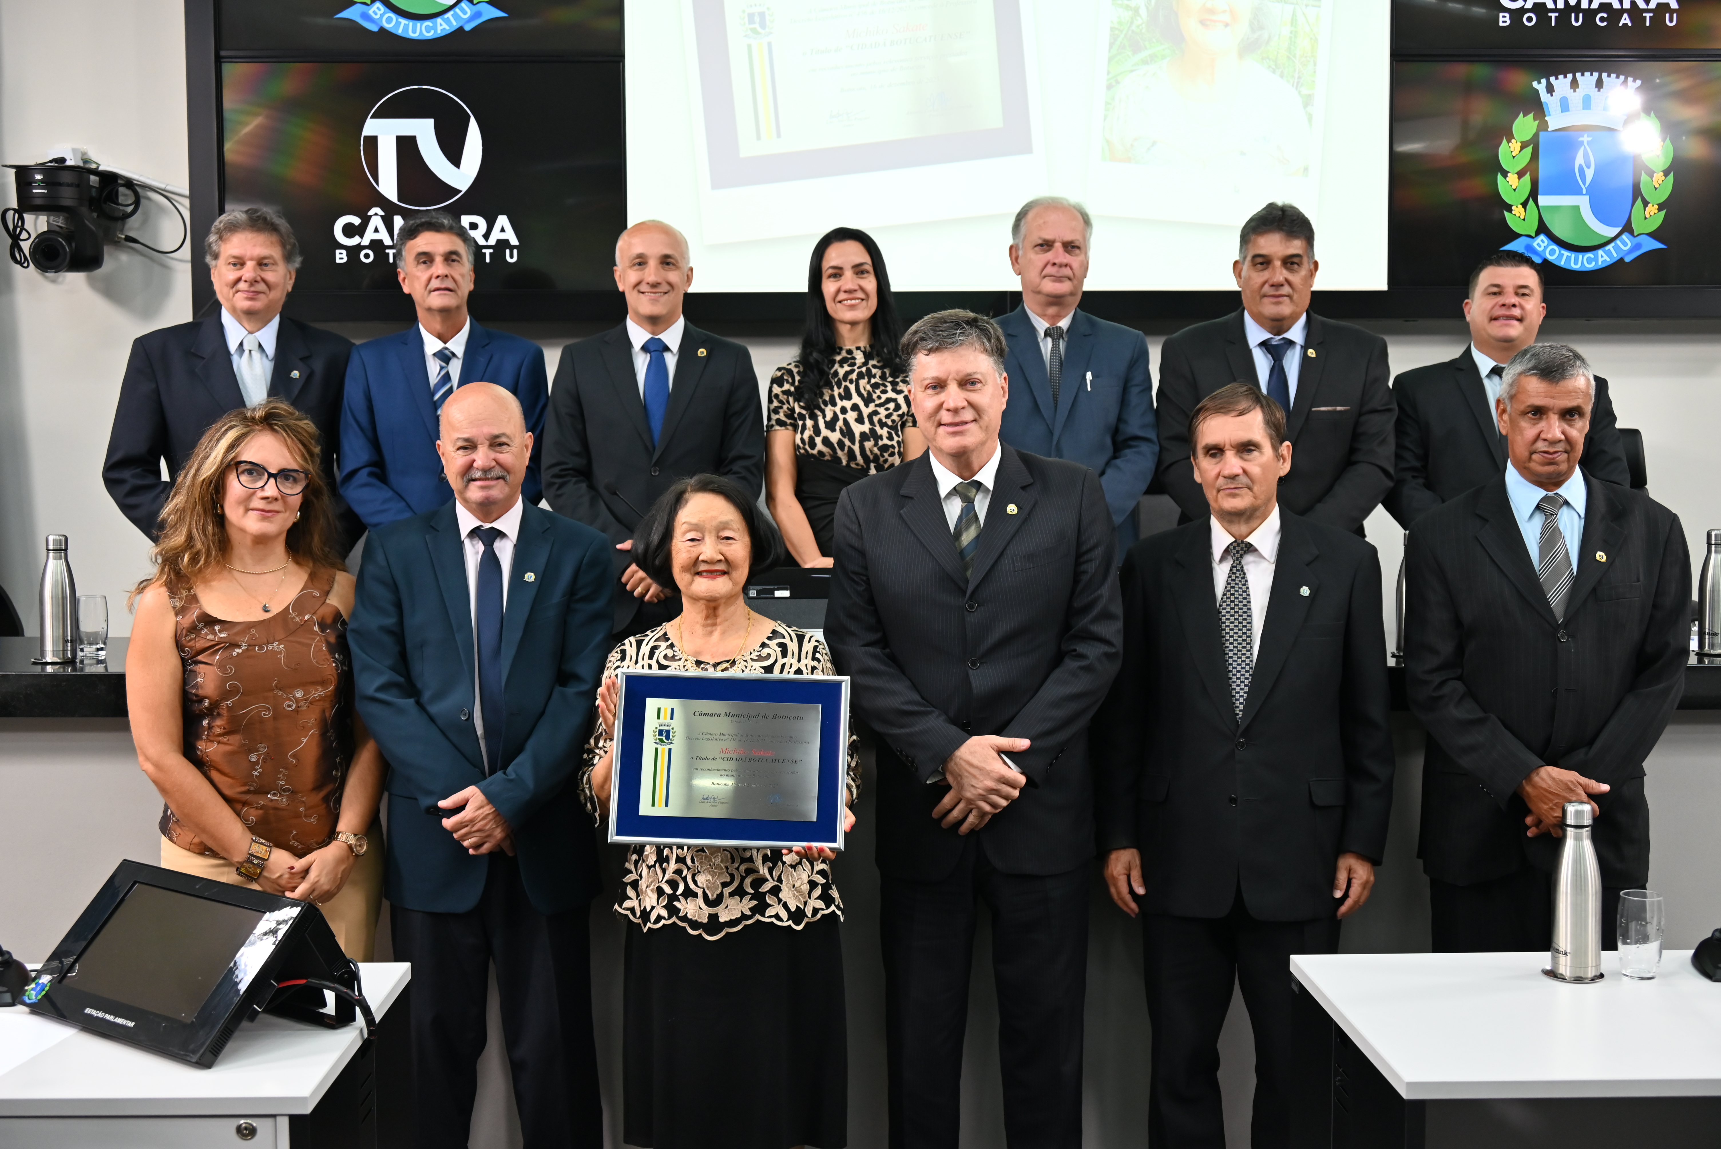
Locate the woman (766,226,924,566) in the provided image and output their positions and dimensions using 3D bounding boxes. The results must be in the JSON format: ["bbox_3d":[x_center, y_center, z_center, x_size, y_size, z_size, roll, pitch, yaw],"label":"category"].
[{"bbox_3d":[-0.025,0.036,4.598,0.420,1.691,0.340,0,4,-2],"label":"woman"}]

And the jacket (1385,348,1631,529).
[{"bbox_3d":[1.522,-0.161,4.645,0.570,0.760,0.310,1,4,18],"label":"jacket"}]

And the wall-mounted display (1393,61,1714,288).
[{"bbox_3d":[1.989,-1.101,5.408,1.100,0.635,0.070,0,4,-2],"label":"wall-mounted display"}]

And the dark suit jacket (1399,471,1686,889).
[{"bbox_3d":[1.194,0.191,3.426,0.495,0.726,0.350,0,4,8],"label":"dark suit jacket"}]

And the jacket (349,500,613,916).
[{"bbox_3d":[-0.698,0.241,3.645,0.485,0.750,0.310,-1,4,-7],"label":"jacket"}]

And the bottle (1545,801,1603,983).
[{"bbox_3d":[1.072,0.471,2.932,0.075,0.257,0.075,0,4,0],"label":"bottle"}]

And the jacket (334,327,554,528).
[{"bbox_3d":[-0.966,-0.216,4.587,0.488,0.750,0.340,-1,4,-8],"label":"jacket"}]

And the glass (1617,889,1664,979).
[{"bbox_3d":[1.150,0.531,2.889,0.069,0.119,0.069,0,4,-1],"label":"glass"}]

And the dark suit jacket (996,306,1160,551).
[{"bbox_3d":[0.446,-0.248,4.625,0.530,0.770,0.300,0,4,3],"label":"dark suit jacket"}]

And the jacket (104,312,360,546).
[{"bbox_3d":[-1.454,-0.230,4.605,0.610,0.770,0.320,-1,4,-13],"label":"jacket"}]

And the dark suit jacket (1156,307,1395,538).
[{"bbox_3d":[0.976,-0.239,4.625,0.565,0.770,0.310,0,4,10],"label":"dark suit jacket"}]

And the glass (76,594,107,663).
[{"bbox_3d":[-1.520,0.106,3.881,0.067,0.123,0.067,0,4,-1],"label":"glass"}]

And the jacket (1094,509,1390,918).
[{"bbox_3d":[0.716,0.256,3.664,0.540,0.740,0.290,0,4,8],"label":"jacket"}]

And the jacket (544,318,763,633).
[{"bbox_3d":[-0.482,-0.214,4.595,0.520,0.750,0.340,-1,4,-6],"label":"jacket"}]

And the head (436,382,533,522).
[{"bbox_3d":[-0.677,-0.222,3.530,0.175,0.250,0.215,-1,4,-7],"label":"head"}]

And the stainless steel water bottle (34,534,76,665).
[{"bbox_3d":[-1.647,0.050,4.011,0.075,0.257,0.075,0,4,0],"label":"stainless steel water bottle"}]

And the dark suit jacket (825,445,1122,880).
[{"bbox_3d":[0.196,0.156,3.387,0.510,0.754,0.350,0,4,2],"label":"dark suit jacket"}]

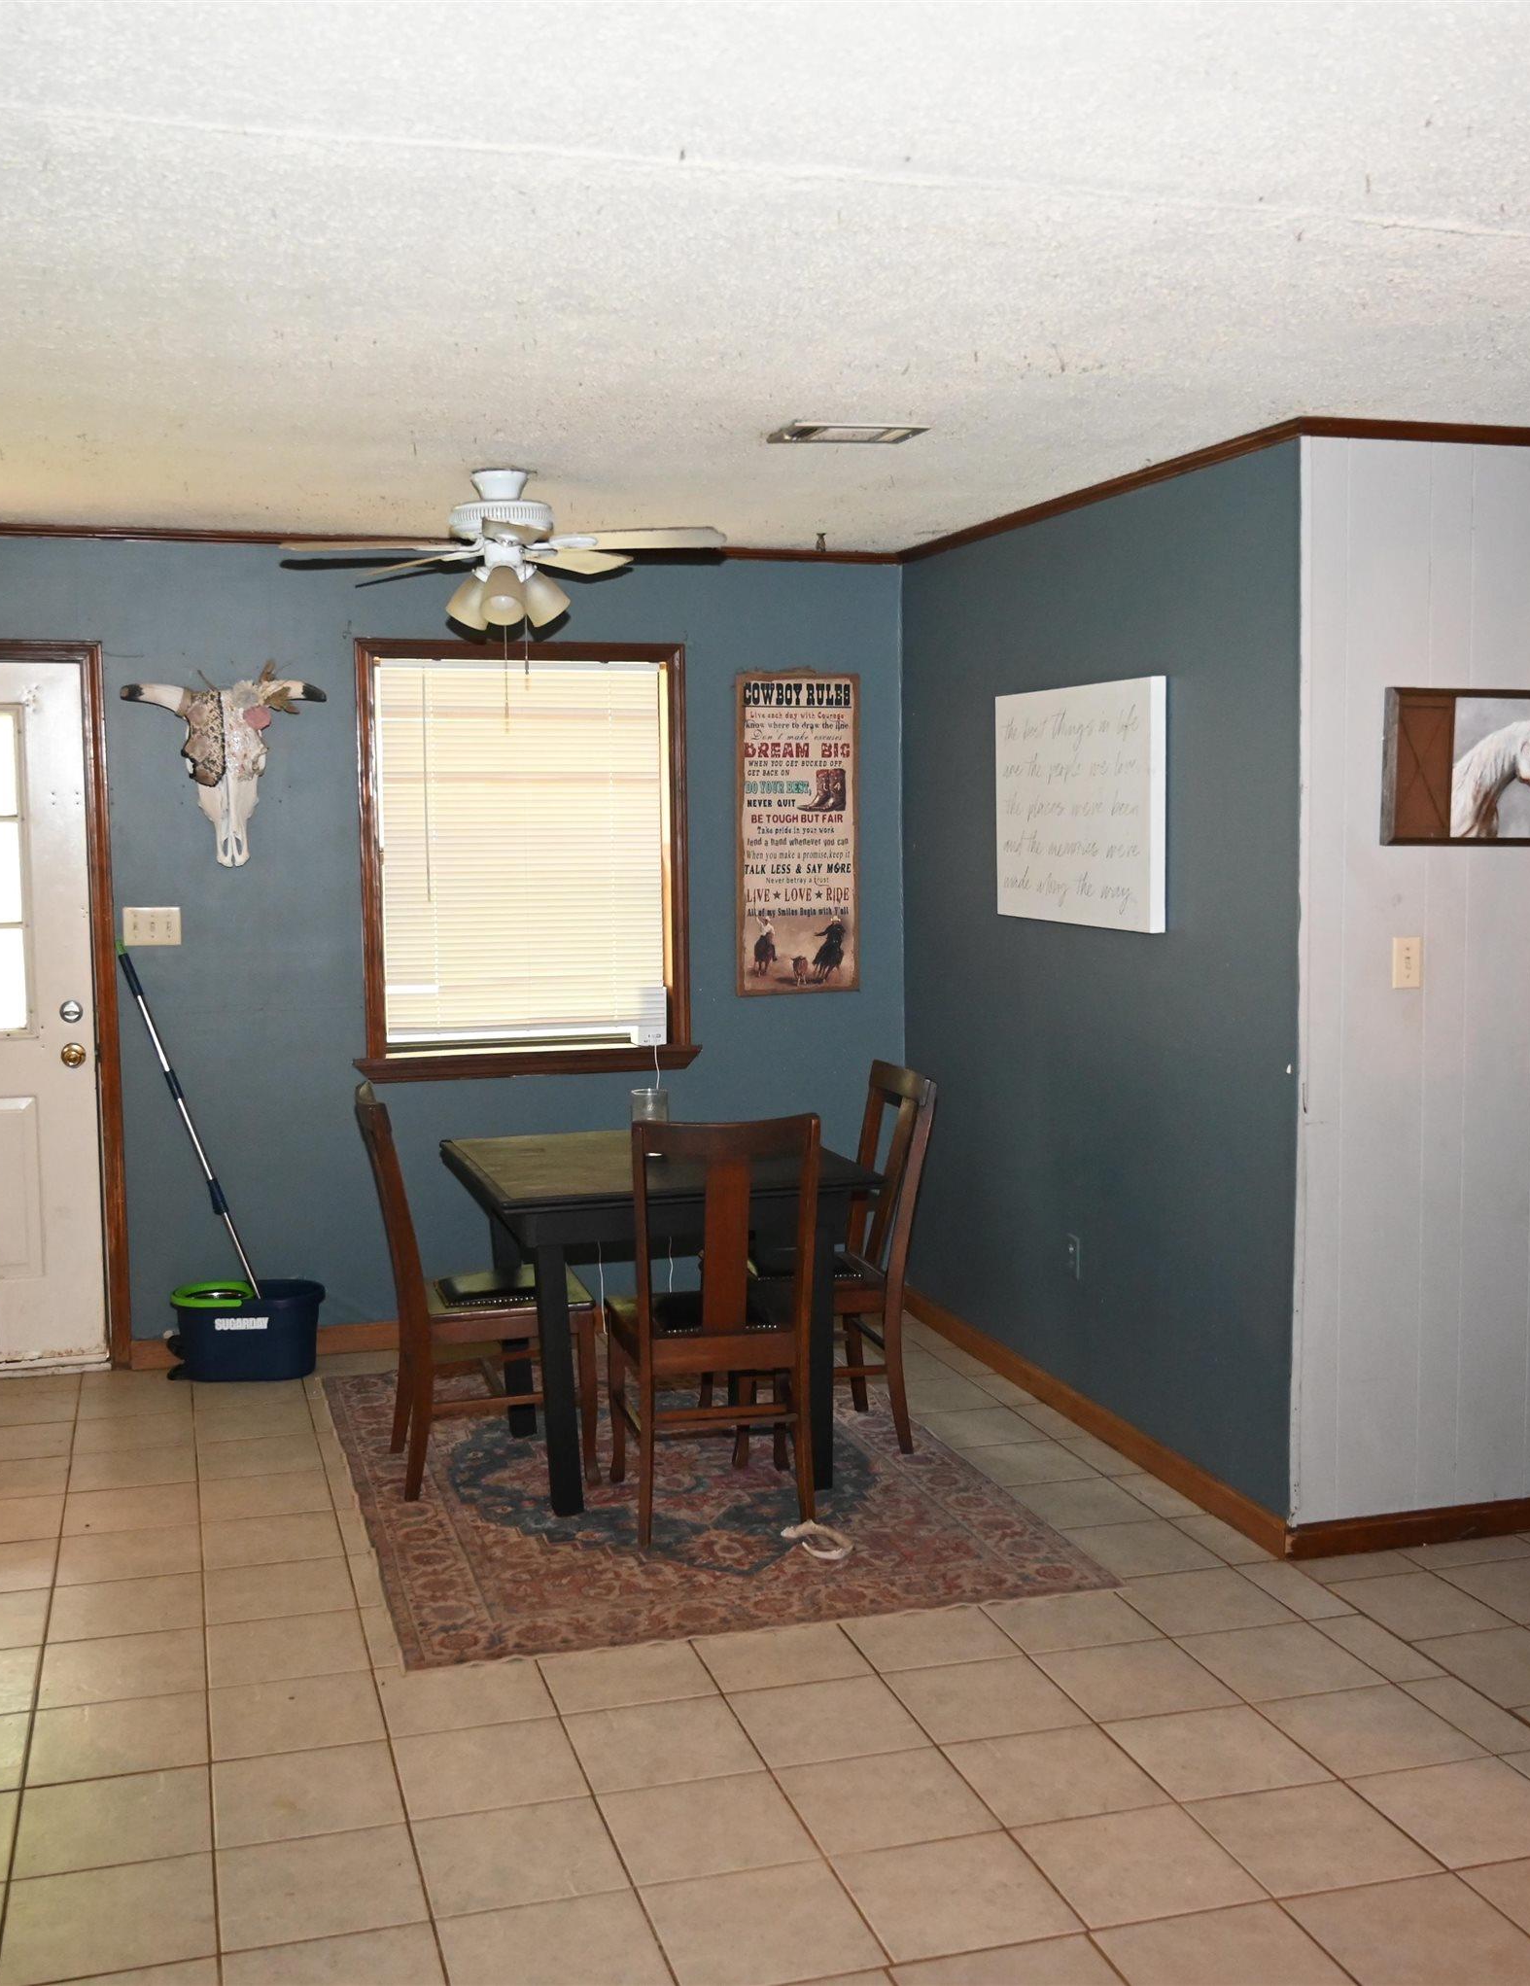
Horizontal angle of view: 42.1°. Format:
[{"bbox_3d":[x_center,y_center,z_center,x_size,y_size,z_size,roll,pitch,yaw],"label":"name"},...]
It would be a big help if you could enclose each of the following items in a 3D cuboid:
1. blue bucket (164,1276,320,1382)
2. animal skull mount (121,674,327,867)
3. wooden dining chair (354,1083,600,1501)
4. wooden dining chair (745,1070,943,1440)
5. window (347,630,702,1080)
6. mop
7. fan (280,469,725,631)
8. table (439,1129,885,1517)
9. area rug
[{"bbox_3d":[-1.516,0.997,5.822,0.455,0.245,0.265,-2,6,-23],"label":"blue bucket"},{"bbox_3d":[-1.562,-0.648,5.780,0.580,0.560,0.180,-2,5,-16],"label":"animal skull mount"},{"bbox_3d":[-0.722,0.712,4.906,0.565,0.960,0.430,-2,5,-16],"label":"wooden dining chair"},{"bbox_3d":[0.122,0.689,5.149,0.560,0.960,0.430,-1,5,-13],"label":"wooden dining chair"},{"bbox_3d":[-0.718,-0.418,6.085,1.050,1.290,0.090,-2,5,-16],"label":"window"},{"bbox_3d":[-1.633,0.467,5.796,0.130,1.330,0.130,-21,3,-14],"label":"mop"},{"bbox_3d":[-0.622,-1.053,4.742,1.050,0.370,1.050,-2,5,-16],"label":"fan"},{"bbox_3d":[-0.269,0.797,4.989,0.905,0.760,0.910,-2,5,-16],"label":"table"},{"bbox_3d":[-0.260,1.184,5.012,1.510,0.010,2.100,-2,5,-16],"label":"area rug"}]

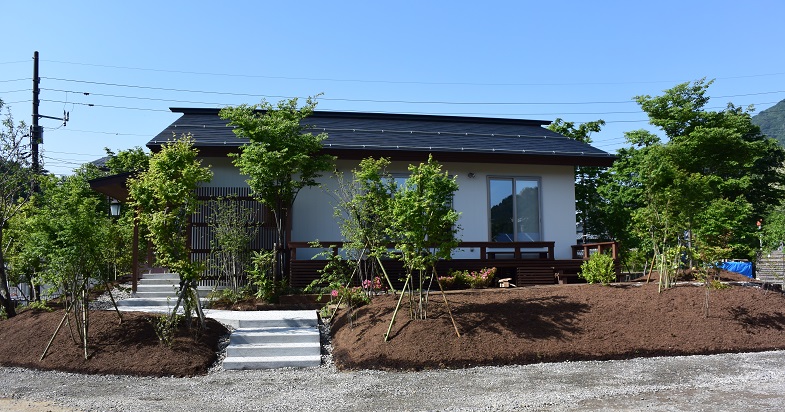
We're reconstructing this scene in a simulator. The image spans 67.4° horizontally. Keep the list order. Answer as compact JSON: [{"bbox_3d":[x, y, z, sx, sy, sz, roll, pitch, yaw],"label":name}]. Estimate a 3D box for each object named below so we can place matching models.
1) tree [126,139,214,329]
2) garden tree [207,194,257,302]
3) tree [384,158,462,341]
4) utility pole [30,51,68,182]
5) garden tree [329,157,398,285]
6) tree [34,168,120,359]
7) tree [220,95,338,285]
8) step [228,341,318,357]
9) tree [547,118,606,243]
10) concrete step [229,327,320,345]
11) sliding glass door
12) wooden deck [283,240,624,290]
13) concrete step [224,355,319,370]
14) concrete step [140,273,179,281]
[{"bbox_3d":[-3.725,0.412,9.999,1.450,3.290,1.400,0,-4,0],"label":"tree"},{"bbox_3d":[-3.915,1.022,14.500,1.200,2.503,1.150,0,-5,-9],"label":"garden tree"},{"bbox_3d":[0.540,0.711,10.600,1.350,3.228,1.300,-1,-5,0],"label":"tree"},{"bbox_3d":[-15.660,-1.634,26.500,1.600,10.605,0.650,1,-5,-17],"label":"utility pole"},{"bbox_3d":[-0.571,0.390,12.507,1.600,2.910,1.500,0,-4,0],"label":"garden tree"},{"bbox_3d":[-5.402,0.969,10.100,1.420,3.144,1.420,2,-5,-27],"label":"tree"},{"bbox_3d":[-2.772,-0.398,14.474,2.750,4.670,2.500,0,-4,0],"label":"tree"},{"bbox_3d":[-1.993,2.423,9.891,1.530,0.145,0.420,0,-5,-9],"label":"step"},{"bbox_3d":[7.373,-0.452,23.604,2.800,6.200,2.800,0,-4,0],"label":"tree"},{"bbox_3d":[-2.066,2.320,10.448,1.530,0.145,0.800,0,-5,-9],"label":"concrete step"},{"bbox_3d":[3.721,0.127,17.843,1.700,2.050,0.100,1,-4,-9],"label":"sliding glass door"},{"bbox_3d":[1.663,1.602,16.433,8.950,1.120,1.900,1,-4,-9],"label":"wooden deck"},{"bbox_3d":[-1.774,2.330,8.755,1.450,0.130,0.420,0,-4,-7],"label":"concrete step"},{"bbox_3d":[-6.331,1.972,16.380,1.120,0.150,0.380,0,-5,-10],"label":"concrete step"}]

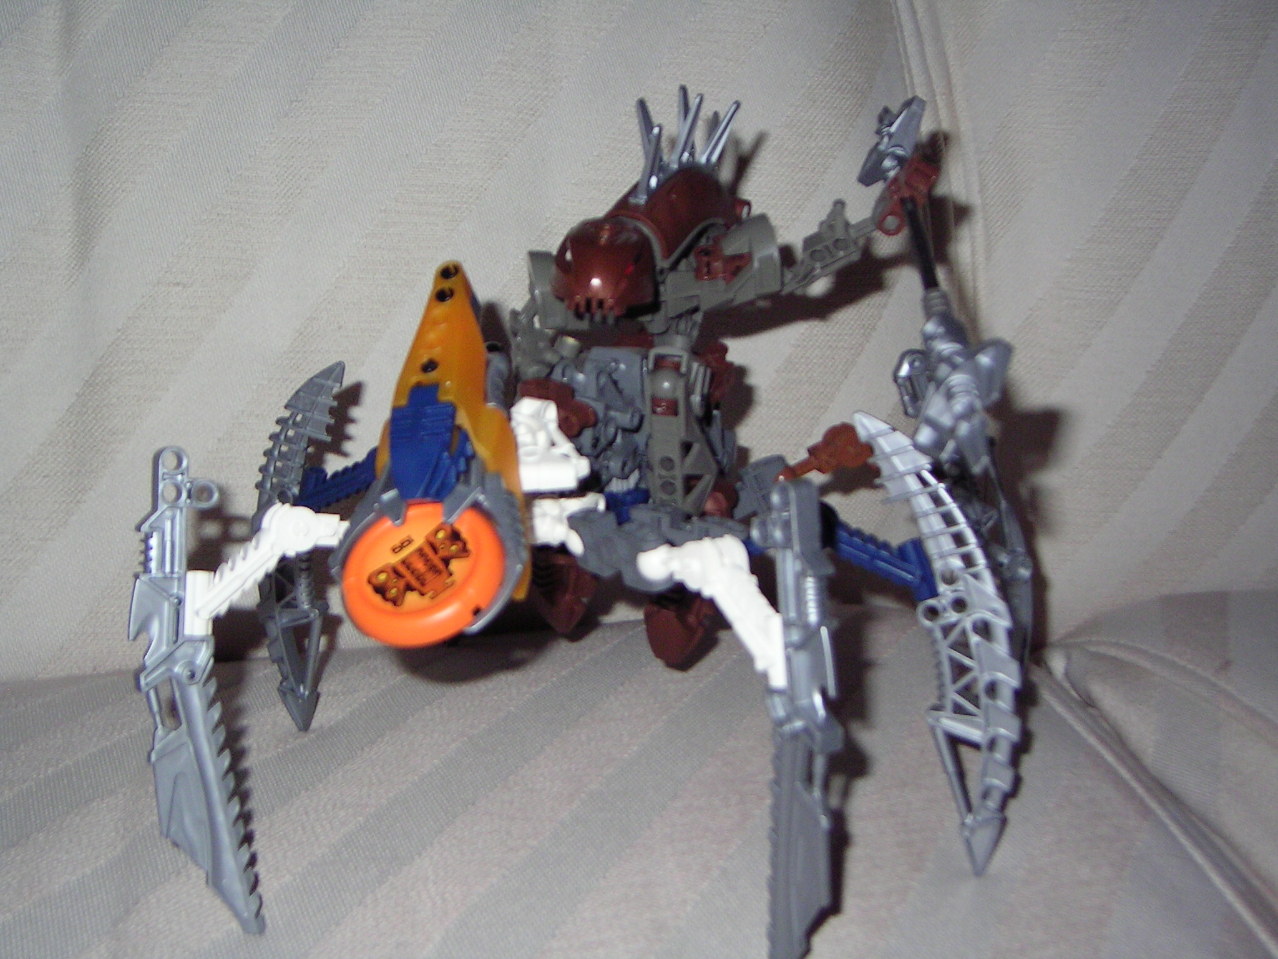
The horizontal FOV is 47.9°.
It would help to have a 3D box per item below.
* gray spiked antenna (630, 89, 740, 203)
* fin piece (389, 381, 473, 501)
[{"bbox_3d":[0.016,-0.112,0.485,0.030,0.034,0.038,9,23,30],"label":"gray spiked antenna"},{"bbox_3d":[-0.053,-0.009,0.364,0.021,0.011,0.032,-6,57,15],"label":"fin piece"}]

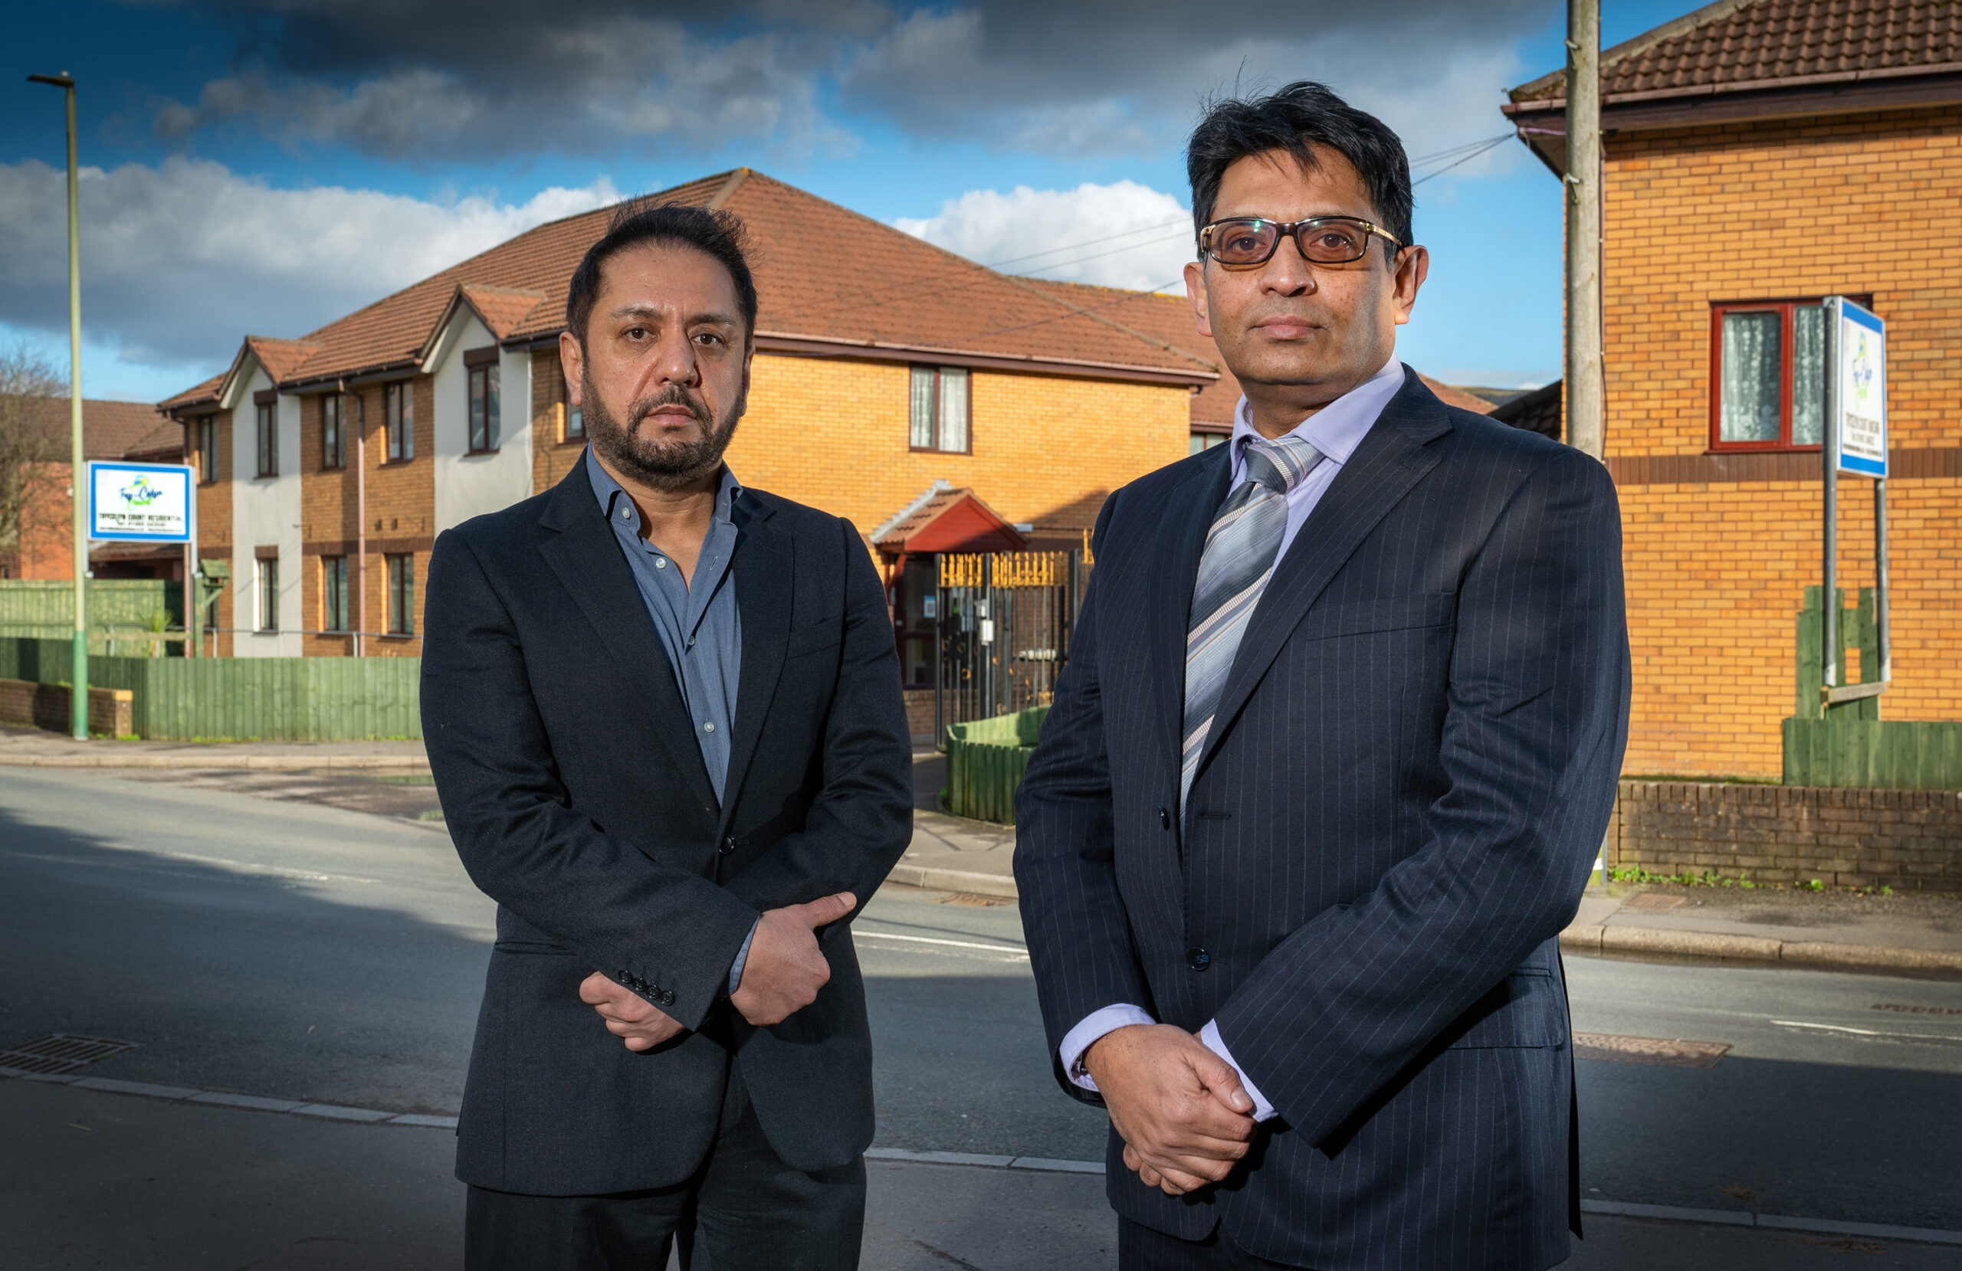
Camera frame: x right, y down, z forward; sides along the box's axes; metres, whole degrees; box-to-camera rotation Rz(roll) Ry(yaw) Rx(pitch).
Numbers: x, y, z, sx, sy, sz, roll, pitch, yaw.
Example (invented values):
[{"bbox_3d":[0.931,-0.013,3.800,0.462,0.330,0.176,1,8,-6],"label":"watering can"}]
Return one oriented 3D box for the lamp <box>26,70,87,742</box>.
[{"bbox_3d":[-11.150,-2.790,25.050,0.240,8.120,0.660,1,1,45],"label":"lamp"}]

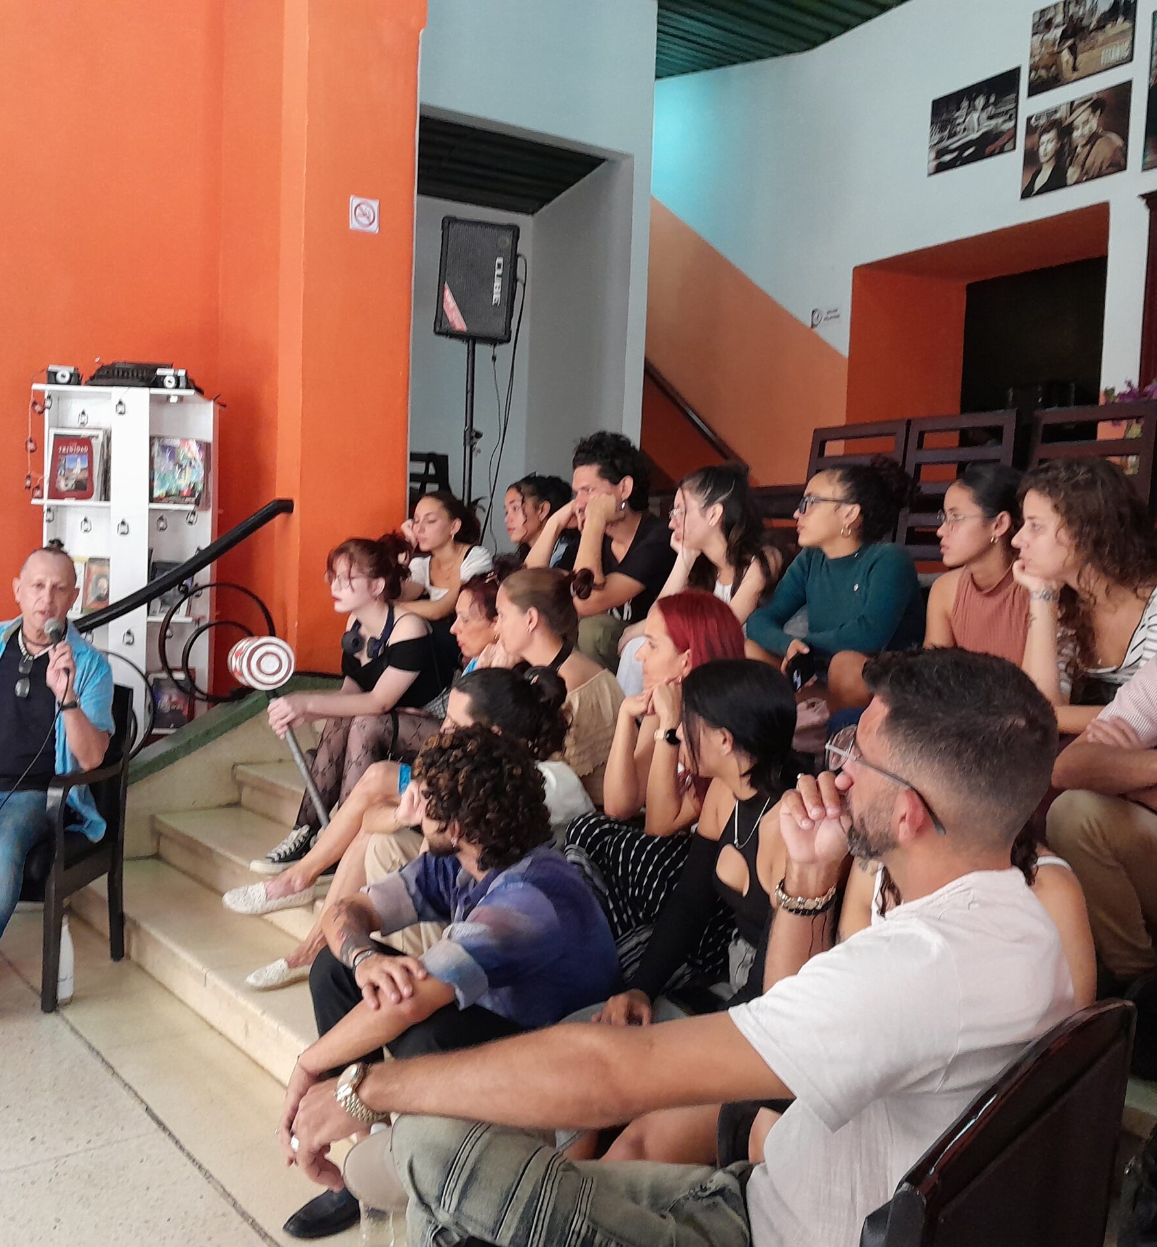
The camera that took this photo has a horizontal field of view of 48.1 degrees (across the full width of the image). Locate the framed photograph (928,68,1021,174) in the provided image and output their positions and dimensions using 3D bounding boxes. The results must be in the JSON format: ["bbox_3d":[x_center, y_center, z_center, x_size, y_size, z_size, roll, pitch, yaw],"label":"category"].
[{"bbox_3d":[1.902,-2.404,6.226,0.025,0.380,0.571,0,4,-30],"label":"framed photograph"}]

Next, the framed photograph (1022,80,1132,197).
[{"bbox_3d":[2.081,-2.017,5.422,0.030,0.352,0.540,0,4,-29],"label":"framed photograph"}]

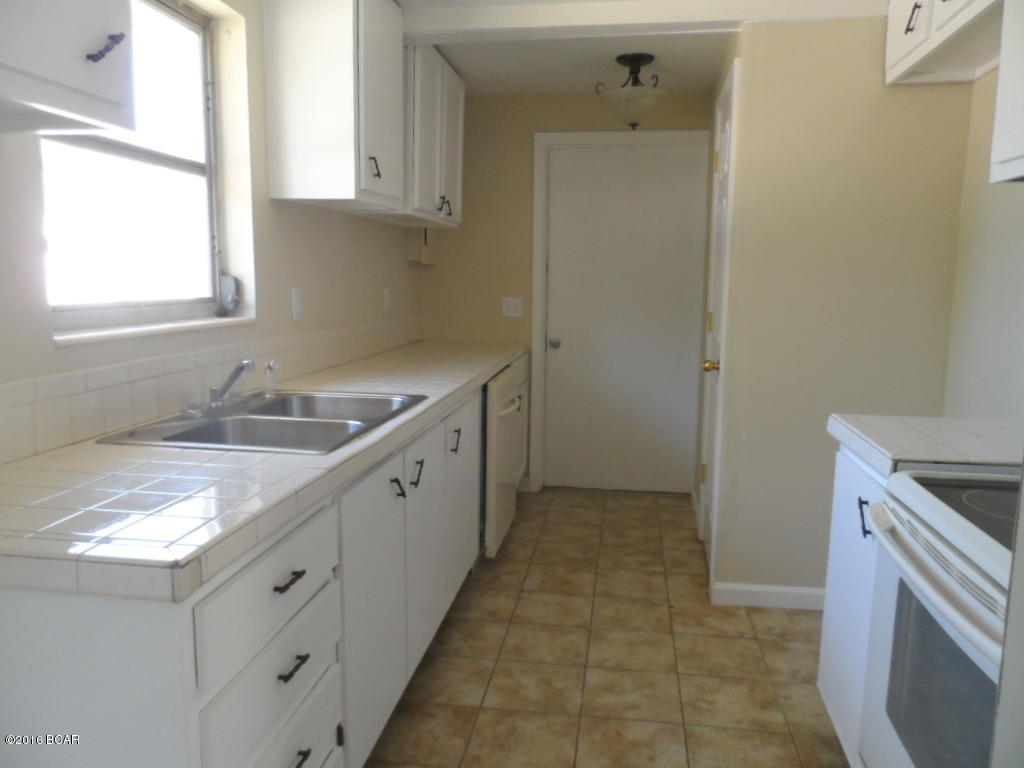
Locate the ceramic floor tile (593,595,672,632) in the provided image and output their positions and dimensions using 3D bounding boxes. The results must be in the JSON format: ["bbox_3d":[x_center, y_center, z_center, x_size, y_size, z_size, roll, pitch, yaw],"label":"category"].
[{"bbox_3d":[0.472,0.916,2.820,0.305,0.010,0.281,1,8,9],"label":"ceramic floor tile"}]

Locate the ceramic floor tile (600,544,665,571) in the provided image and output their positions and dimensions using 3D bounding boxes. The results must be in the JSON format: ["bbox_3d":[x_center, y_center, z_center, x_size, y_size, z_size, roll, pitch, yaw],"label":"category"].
[{"bbox_3d":[0.571,0.836,3.395,0.305,0.010,0.290,2,8,9],"label":"ceramic floor tile"}]

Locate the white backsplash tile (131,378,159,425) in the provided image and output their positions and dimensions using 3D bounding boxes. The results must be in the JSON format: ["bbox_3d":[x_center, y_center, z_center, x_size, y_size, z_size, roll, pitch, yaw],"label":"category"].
[{"bbox_3d":[-0.991,0.045,1.923,0.008,0.112,0.108,2,8,9],"label":"white backsplash tile"}]

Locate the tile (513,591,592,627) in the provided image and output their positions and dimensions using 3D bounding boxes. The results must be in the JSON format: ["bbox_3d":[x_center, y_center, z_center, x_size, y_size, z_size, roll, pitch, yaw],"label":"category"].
[{"bbox_3d":[0.172,0.905,2.862,0.302,0.010,0.285,1,9,9],"label":"tile"}]

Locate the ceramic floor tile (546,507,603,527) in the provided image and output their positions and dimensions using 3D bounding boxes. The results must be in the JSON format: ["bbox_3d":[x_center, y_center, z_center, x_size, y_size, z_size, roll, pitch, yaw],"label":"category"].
[{"bbox_3d":[0.354,0.747,3.977,0.305,0.010,0.281,1,8,9],"label":"ceramic floor tile"}]

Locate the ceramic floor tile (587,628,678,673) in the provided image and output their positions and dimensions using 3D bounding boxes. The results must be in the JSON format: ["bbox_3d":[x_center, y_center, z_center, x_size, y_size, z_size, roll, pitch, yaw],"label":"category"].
[{"bbox_3d":[0.428,0.955,2.545,0.302,0.010,0.285,1,9,9],"label":"ceramic floor tile"}]

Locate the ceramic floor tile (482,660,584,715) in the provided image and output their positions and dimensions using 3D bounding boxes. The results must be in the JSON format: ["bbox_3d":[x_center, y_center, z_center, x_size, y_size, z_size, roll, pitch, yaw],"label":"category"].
[{"bbox_3d":[0.079,0.989,2.318,0.305,0.010,0.281,1,8,9],"label":"ceramic floor tile"}]

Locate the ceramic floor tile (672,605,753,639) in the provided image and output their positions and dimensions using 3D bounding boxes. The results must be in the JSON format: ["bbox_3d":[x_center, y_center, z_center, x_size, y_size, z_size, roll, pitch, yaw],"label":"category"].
[{"bbox_3d":[0.774,0.920,2.766,0.302,0.010,0.285,1,9,9],"label":"ceramic floor tile"}]

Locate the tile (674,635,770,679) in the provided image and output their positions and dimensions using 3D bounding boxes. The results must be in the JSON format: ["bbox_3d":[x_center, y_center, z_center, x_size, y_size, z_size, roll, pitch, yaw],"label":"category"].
[{"bbox_3d":[0.731,0.962,2.504,0.305,0.010,0.281,1,8,9],"label":"tile"}]

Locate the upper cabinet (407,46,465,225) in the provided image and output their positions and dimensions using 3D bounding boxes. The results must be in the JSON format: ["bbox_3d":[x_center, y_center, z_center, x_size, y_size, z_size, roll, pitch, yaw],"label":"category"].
[{"bbox_3d":[-0.539,-1.232,3.564,0.330,0.815,1.150,1,8,9],"label":"upper cabinet"}]

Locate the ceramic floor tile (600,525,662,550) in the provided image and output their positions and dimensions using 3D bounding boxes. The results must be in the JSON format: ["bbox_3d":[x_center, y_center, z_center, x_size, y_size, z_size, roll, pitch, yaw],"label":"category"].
[{"bbox_3d":[0.606,0.785,3.623,0.302,0.010,0.285,1,9,9],"label":"ceramic floor tile"}]

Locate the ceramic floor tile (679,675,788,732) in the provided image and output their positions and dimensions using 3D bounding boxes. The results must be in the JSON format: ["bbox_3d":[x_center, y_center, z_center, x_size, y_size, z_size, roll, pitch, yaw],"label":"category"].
[{"bbox_3d":[0.685,1.005,2.227,0.302,0.010,0.285,1,9,9],"label":"ceramic floor tile"}]

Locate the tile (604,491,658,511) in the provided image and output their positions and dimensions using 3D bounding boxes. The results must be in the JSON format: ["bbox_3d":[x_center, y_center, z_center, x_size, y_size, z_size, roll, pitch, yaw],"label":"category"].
[{"bbox_3d":[0.711,0.708,4.247,0.305,0.010,0.281,1,8,9],"label":"tile"}]

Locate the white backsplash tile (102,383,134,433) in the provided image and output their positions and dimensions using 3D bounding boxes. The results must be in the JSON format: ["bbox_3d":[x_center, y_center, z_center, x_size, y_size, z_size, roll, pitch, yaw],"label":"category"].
[{"bbox_3d":[-1.038,0.060,1.867,0.008,0.108,0.108,1,9,9],"label":"white backsplash tile"}]

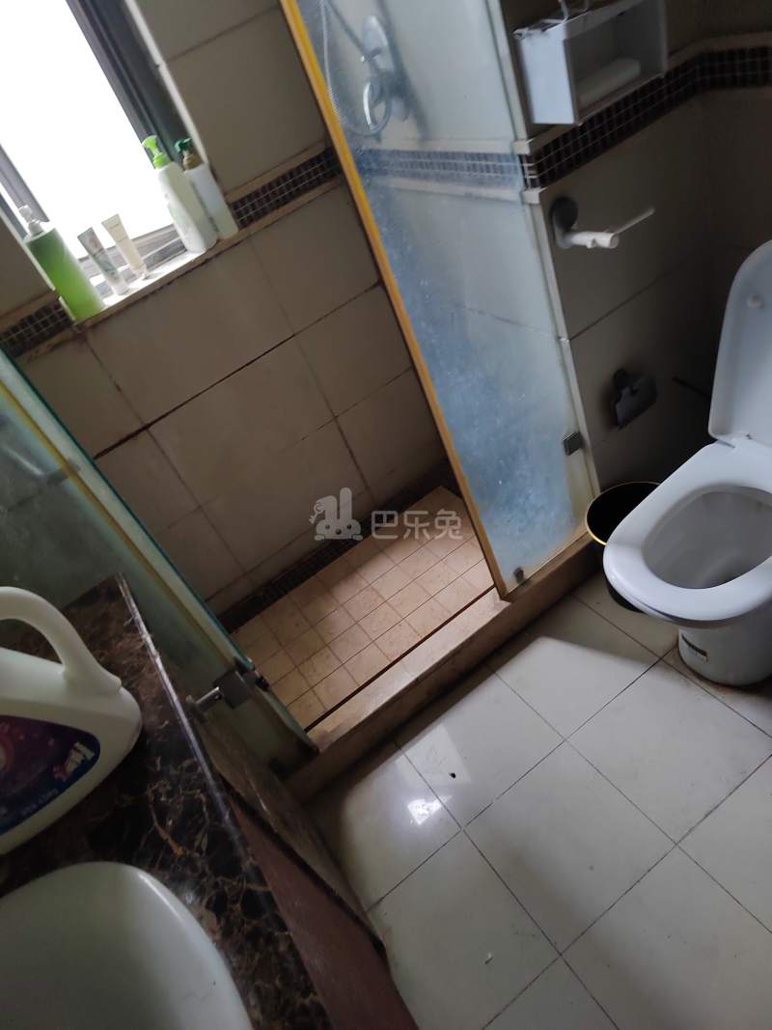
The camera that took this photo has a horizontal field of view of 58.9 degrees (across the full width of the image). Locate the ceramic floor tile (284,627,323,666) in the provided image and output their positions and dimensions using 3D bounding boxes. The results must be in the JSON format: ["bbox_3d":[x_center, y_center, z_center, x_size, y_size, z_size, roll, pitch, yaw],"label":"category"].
[{"bbox_3d":[-0.245,0.403,2.083,0.108,0.010,0.103,-35,38,-13],"label":"ceramic floor tile"}]

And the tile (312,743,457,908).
[{"bbox_3d":[-0.024,0.693,1.552,0.281,0.010,0.301,-35,39,-13],"label":"tile"}]

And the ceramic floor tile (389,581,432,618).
[{"bbox_3d":[0.070,0.259,2.077,0.108,0.010,0.103,-35,38,-13],"label":"ceramic floor tile"}]

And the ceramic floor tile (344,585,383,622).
[{"bbox_3d":[-0.061,0.255,1.932,0.100,0.010,0.094,-35,39,-13],"label":"ceramic floor tile"}]

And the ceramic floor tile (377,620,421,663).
[{"bbox_3d":[0.034,0.363,1.973,0.108,0.010,0.103,-35,38,-13],"label":"ceramic floor tile"}]

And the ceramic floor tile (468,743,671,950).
[{"bbox_3d":[0.362,0.654,1.388,0.300,0.010,0.300,-35,39,-13],"label":"ceramic floor tile"}]

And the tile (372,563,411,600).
[{"bbox_3d":[0.020,0.196,1.947,0.098,0.010,0.097,-35,39,-13],"label":"tile"}]

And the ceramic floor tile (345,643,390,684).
[{"bbox_3d":[-0.053,0.425,1.948,0.108,0.010,0.103,-35,38,-13],"label":"ceramic floor tile"}]

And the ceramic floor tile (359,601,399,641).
[{"bbox_3d":[-0.014,0.291,1.856,0.098,0.010,0.097,-35,39,-13],"label":"ceramic floor tile"}]

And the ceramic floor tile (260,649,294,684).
[{"bbox_3d":[-0.299,0.422,1.860,0.098,0.010,0.097,-35,39,-13],"label":"ceramic floor tile"}]

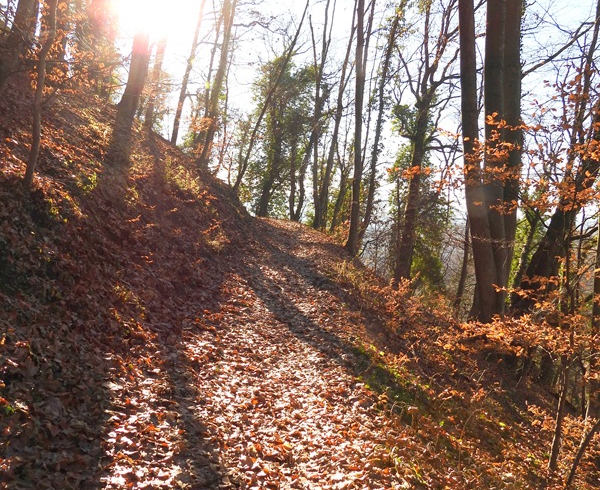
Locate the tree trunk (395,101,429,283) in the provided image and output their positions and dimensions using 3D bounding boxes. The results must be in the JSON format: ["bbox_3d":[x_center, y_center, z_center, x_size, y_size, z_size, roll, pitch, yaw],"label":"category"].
[{"bbox_3d":[2.685,-1.259,13.300,0.480,4.400,0.450,6,-1,0],"label":"tree trunk"}]

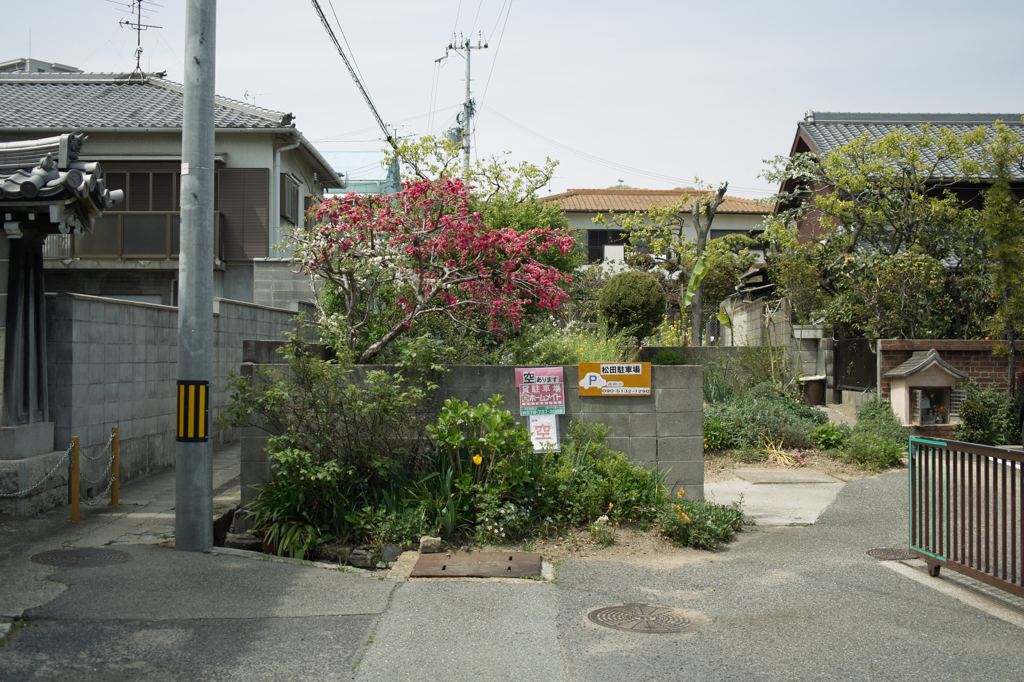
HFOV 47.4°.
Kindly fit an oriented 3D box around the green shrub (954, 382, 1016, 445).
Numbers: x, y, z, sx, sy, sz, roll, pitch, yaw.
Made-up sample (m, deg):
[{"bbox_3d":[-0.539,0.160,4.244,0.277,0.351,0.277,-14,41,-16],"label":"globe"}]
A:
[{"bbox_3d":[5.520,0.850,13.600,0.660,0.740,0.660,0,-1,0],"label":"green shrub"}]

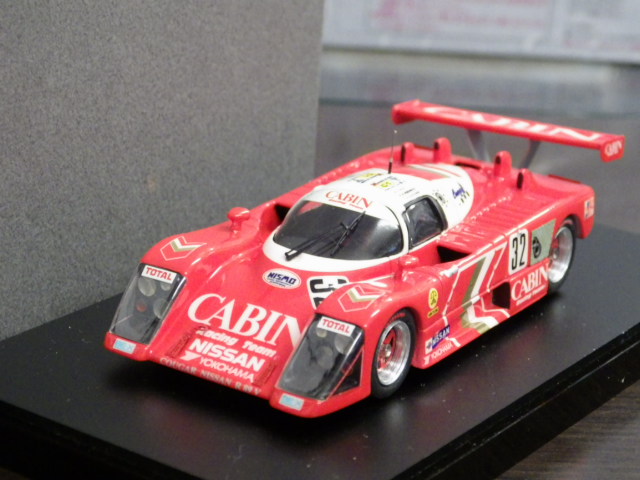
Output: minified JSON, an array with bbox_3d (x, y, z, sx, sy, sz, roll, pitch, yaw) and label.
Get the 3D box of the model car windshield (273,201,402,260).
[{"bbox_3d":[0.002,-0.002,0.327,0.024,0.007,0.012,15,22,30],"label":"model car windshield"}]

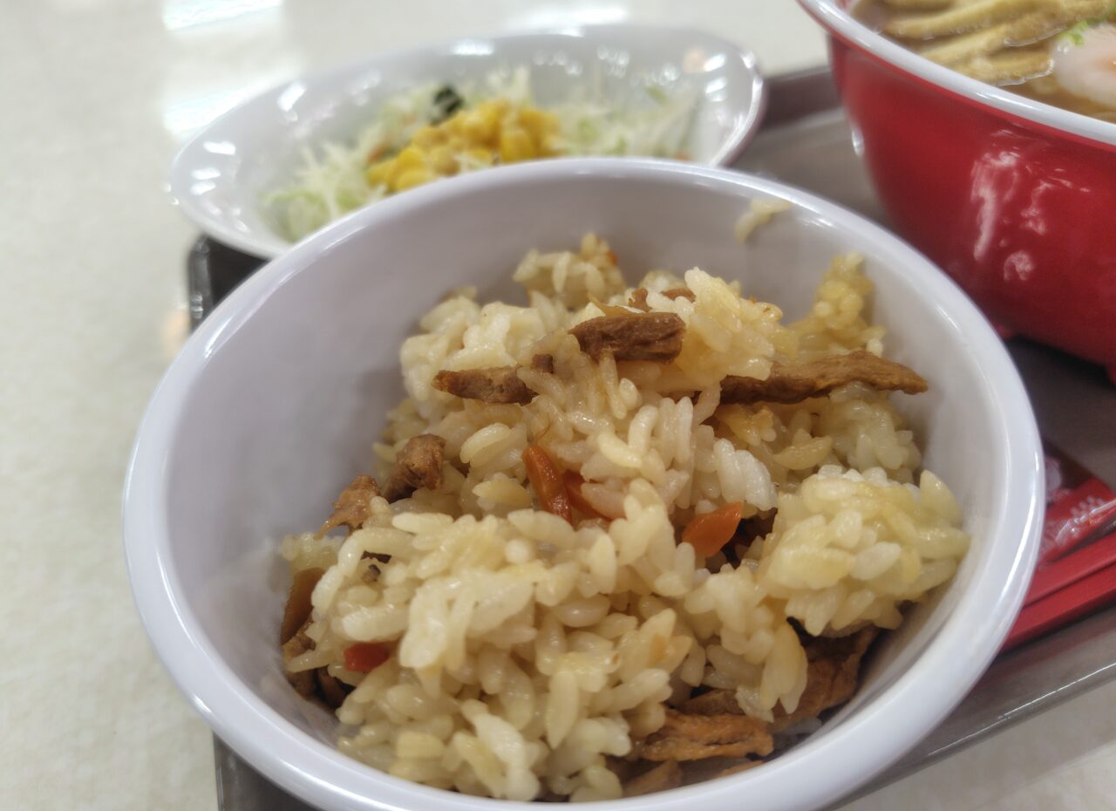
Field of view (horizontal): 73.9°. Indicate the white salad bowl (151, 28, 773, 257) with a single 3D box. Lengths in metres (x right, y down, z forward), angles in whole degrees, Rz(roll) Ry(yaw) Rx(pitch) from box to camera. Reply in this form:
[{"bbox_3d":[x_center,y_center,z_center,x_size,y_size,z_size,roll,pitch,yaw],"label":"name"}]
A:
[{"bbox_3d":[-0.019,-0.064,0.220,0.167,0.047,0.124,-23,48,-18],"label":"white salad bowl"}]

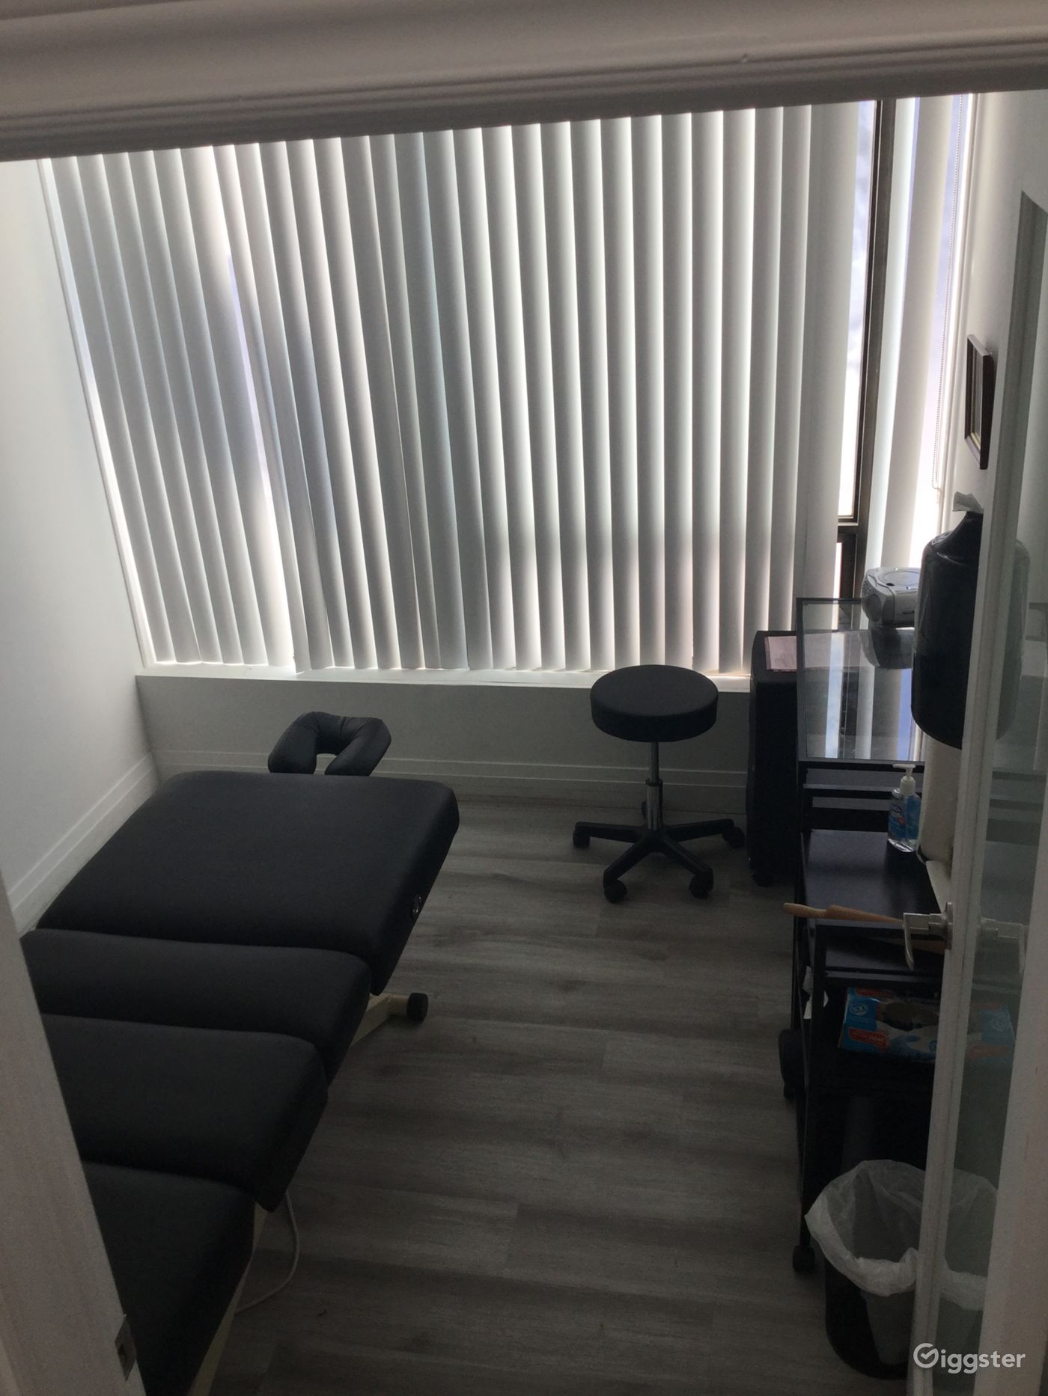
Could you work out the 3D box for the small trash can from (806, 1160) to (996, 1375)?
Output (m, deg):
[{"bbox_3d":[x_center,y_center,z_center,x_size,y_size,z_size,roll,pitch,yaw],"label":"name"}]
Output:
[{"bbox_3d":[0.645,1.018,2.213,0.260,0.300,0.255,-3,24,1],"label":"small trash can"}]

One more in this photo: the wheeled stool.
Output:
[{"bbox_3d":[0.384,0.235,3.650,0.510,0.565,0.510,2,25,12],"label":"wheeled stool"}]

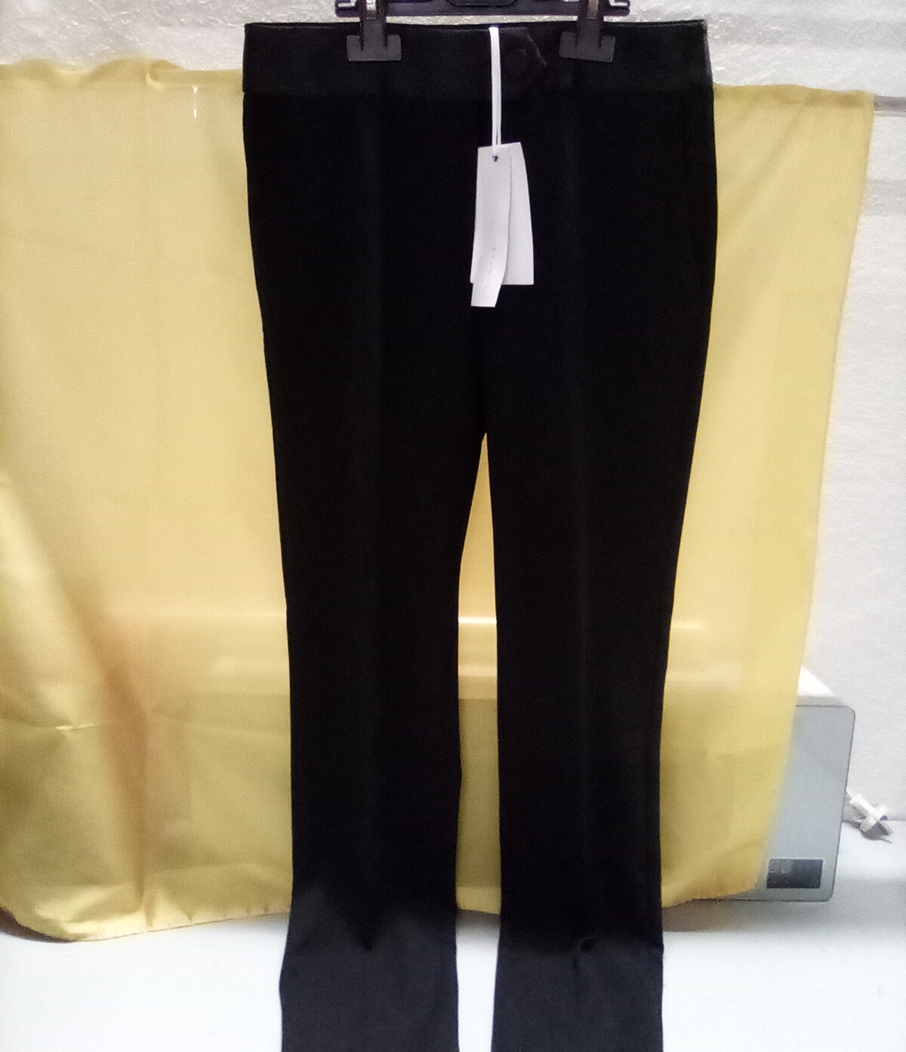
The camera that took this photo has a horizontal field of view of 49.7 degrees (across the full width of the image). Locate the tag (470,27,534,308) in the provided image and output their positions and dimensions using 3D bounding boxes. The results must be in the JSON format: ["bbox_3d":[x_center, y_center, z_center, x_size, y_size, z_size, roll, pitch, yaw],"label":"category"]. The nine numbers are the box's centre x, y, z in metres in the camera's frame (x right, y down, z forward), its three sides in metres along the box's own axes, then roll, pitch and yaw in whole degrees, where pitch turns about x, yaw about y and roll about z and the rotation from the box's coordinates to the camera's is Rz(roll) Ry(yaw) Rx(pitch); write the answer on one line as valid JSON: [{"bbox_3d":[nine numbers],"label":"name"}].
[{"bbox_3d":[0.039,-0.273,0.754,0.052,0.204,0.018,0,16,0],"label":"tag"}]

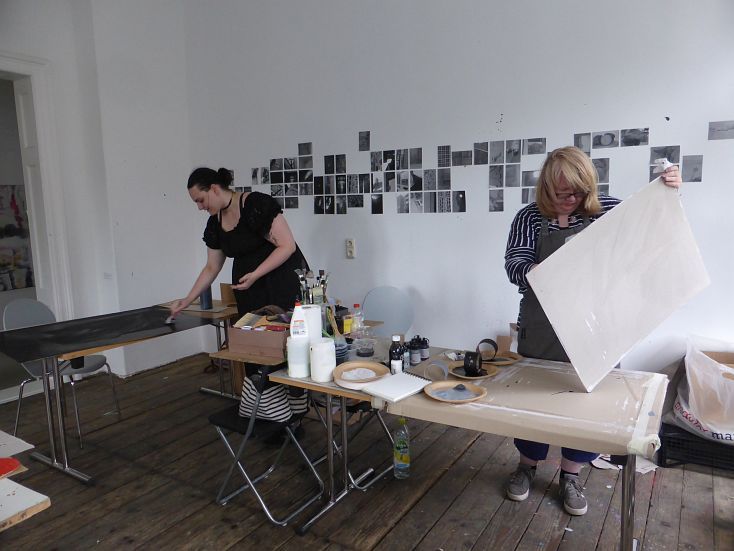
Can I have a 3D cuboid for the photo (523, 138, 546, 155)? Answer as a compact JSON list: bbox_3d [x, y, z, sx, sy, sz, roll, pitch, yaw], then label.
[{"bbox_3d":[1.118,-0.857,3.395,0.151,0.101,0.010,4,8,32],"label":"photo"}]

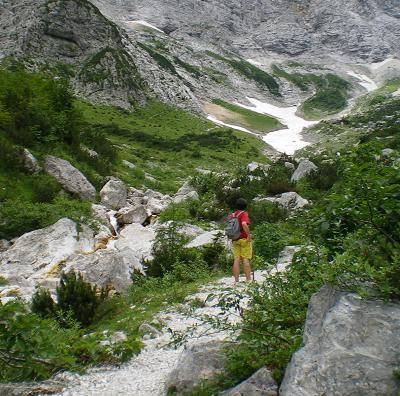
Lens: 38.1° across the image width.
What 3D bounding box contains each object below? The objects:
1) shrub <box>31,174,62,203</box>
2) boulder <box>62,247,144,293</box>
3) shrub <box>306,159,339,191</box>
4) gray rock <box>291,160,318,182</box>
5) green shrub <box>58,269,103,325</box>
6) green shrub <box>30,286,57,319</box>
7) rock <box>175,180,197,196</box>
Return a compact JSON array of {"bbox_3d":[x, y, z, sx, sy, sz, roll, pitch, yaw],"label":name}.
[{"bbox_3d":[-5.429,-0.336,20.500,1.098,0.951,1.075,0,-3,0],"label":"shrub"},{"bbox_3d":[-2.209,1.626,13.000,1.749,0.987,1.400,-1,3,-10],"label":"boulder"},{"bbox_3d":[5.495,-1.054,26.000,1.392,1.378,1.364,0,-3,0],"label":"shrub"},{"bbox_3d":[5.229,-1.376,29.000,1.401,1.201,1.300,1,3,10],"label":"gray rock"},{"bbox_3d":[-1.938,1.630,9.400,0.755,0.872,0.740,0,-3,0],"label":"green shrub"},{"bbox_3d":[-2.646,1.767,9.800,0.426,0.519,0.418,0,-3,0],"label":"green shrub"},{"bbox_3d":[-0.675,-0.443,27.000,0.994,0.716,0.922,0,-3,0],"label":"rock"}]

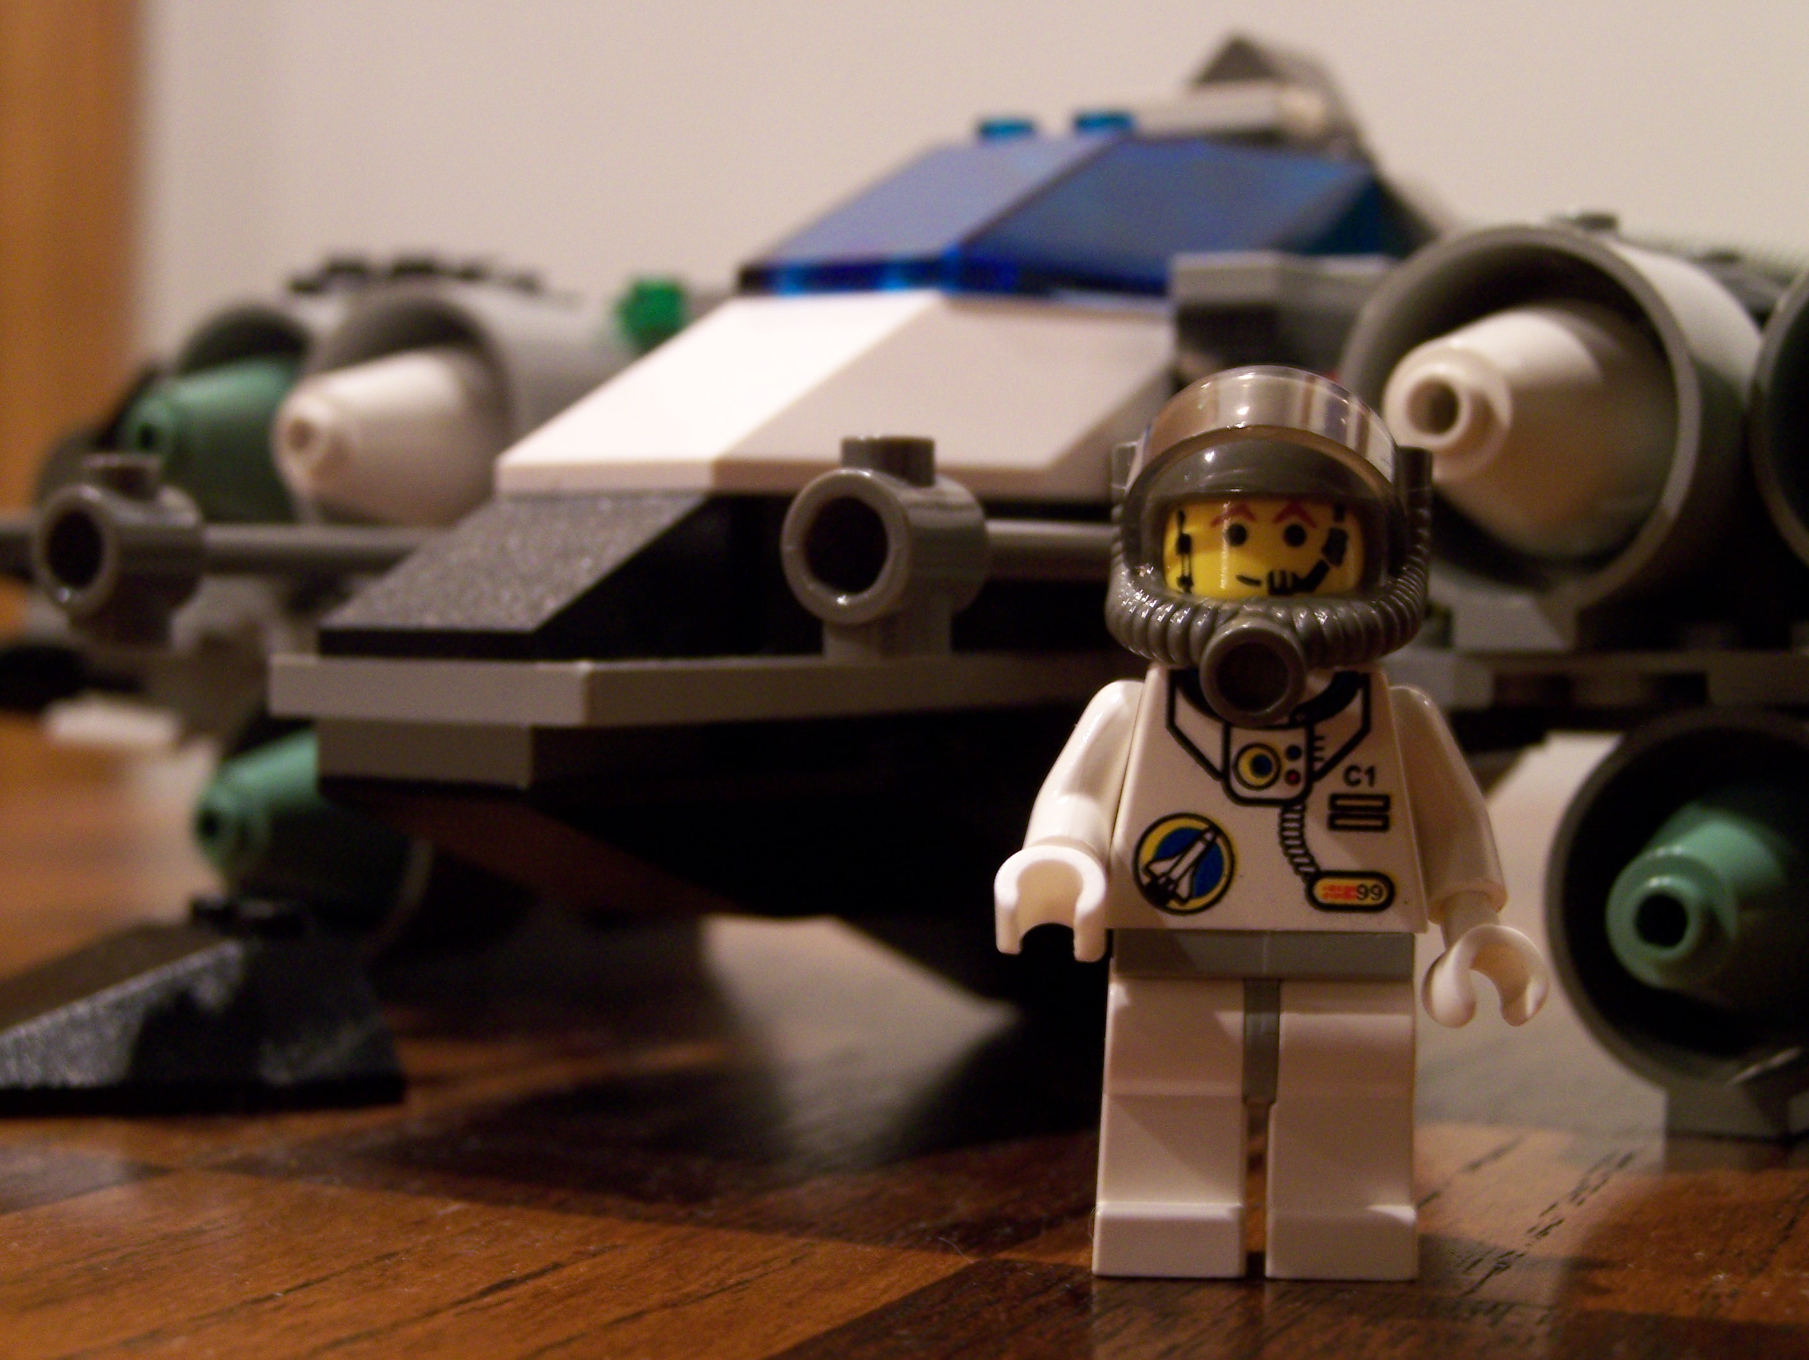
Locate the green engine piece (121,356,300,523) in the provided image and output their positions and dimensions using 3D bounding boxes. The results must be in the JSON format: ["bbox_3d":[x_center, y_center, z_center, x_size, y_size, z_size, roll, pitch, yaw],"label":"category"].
[{"bbox_3d":[-0.053,-0.019,0.278,0.016,0.016,0.021,2,3,34],"label":"green engine piece"}]

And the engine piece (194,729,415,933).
[{"bbox_3d":[-0.046,0.011,0.270,0.016,0.016,0.021,2,3,34],"label":"engine piece"}]

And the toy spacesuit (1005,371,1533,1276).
[{"bbox_3d":[0.018,0.007,0.173,0.027,0.043,0.019,0,2,8],"label":"toy spacesuit"}]

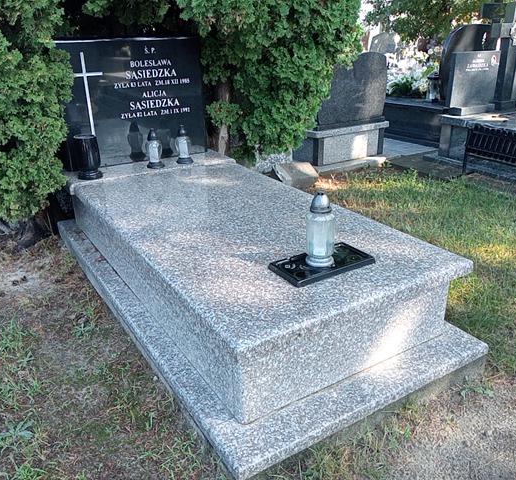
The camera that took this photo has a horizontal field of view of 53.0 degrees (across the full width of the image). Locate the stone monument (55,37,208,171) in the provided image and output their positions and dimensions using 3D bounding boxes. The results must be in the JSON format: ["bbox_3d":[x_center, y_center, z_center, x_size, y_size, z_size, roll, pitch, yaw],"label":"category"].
[{"bbox_3d":[-0.767,-0.866,3.258,0.914,0.731,0.103,-14,27,-29],"label":"stone monument"}]

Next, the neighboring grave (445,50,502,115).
[{"bbox_3d":[2.240,-1.613,5.305,0.658,0.591,0.203,-14,27,-29],"label":"neighboring grave"}]

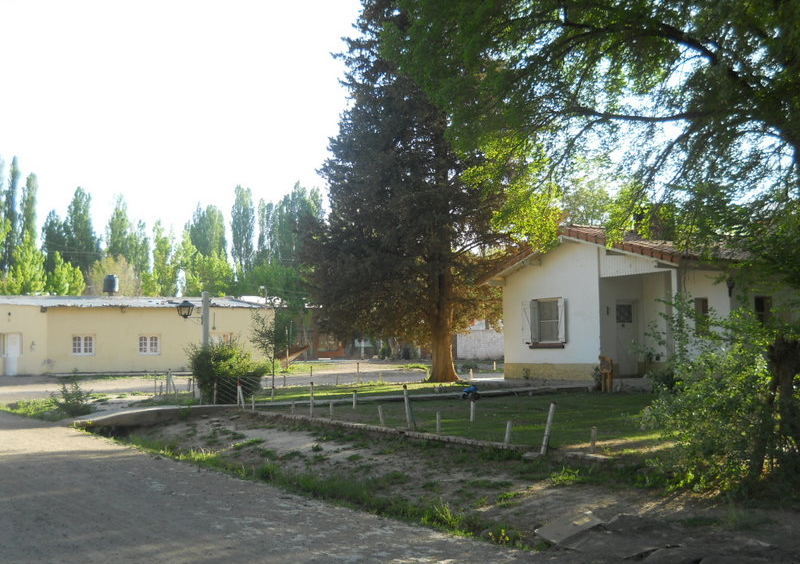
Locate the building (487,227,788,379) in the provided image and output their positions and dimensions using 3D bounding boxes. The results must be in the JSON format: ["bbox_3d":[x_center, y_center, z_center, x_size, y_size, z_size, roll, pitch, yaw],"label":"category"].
[{"bbox_3d":[8.369,0.699,30.447,9.500,4.300,7.700,2,-5,-34],"label":"building"}]

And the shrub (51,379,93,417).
[{"bbox_3d":[-6.445,2.291,20.024,0.850,0.700,0.780,-1,-4,0],"label":"shrub"}]

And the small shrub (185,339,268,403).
[{"bbox_3d":[-3.932,2.004,23.051,1.800,1.450,1.700,-1,-4,0],"label":"small shrub"}]

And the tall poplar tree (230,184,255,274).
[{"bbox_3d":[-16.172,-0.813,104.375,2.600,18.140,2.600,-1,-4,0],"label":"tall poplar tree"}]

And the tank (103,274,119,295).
[{"bbox_3d":[-16.199,0.112,57.000,0.860,1.030,0.860,-1,-4,0],"label":"tank"}]

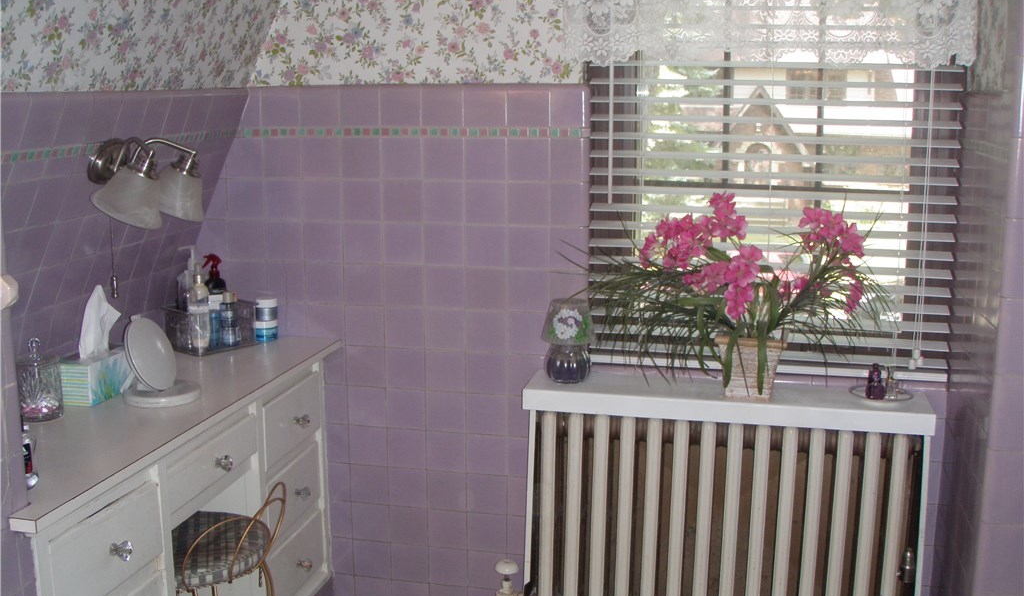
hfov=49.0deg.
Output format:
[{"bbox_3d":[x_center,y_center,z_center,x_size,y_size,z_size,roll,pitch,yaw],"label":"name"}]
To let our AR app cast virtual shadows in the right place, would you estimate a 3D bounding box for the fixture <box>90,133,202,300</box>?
[{"bbox_3d":[-0.813,-0.174,2.436,0.202,0.362,0.325,14,13,11],"label":"fixture"}]

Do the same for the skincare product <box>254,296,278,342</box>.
[{"bbox_3d":[-0.649,0.060,2.985,0.056,0.106,0.056,-2,11,-12],"label":"skincare product"}]

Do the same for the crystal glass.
[{"bbox_3d":[-0.964,0.161,2.282,0.098,0.160,0.098,-5,11,-23],"label":"crystal glass"}]

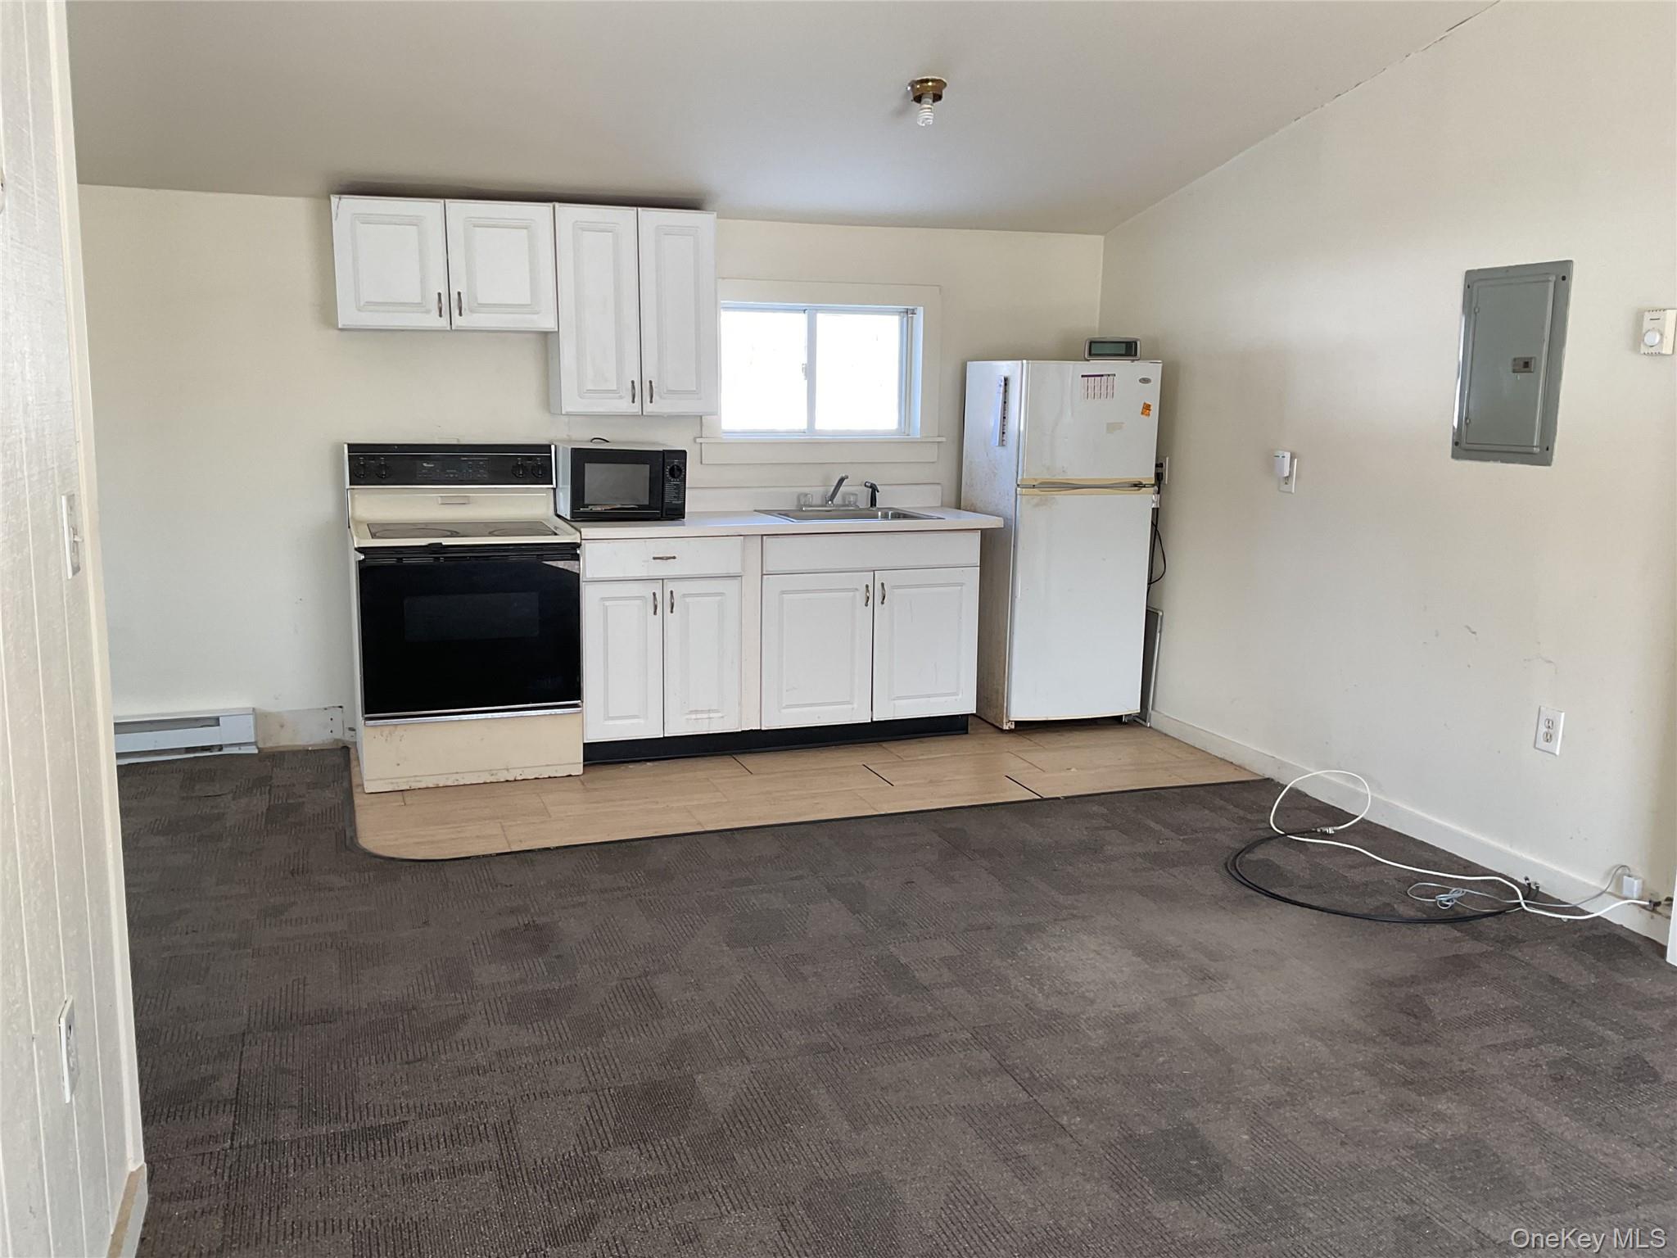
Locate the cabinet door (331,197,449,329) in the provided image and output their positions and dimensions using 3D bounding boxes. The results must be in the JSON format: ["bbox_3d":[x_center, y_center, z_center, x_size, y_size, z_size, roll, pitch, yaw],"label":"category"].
[{"bbox_3d":[-1.584,-1.294,4.987,0.382,0.455,0.020,-3,11,-19],"label":"cabinet door"}]

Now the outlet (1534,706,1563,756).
[{"bbox_3d":[2.038,0.291,4.033,0.007,0.124,0.079,-3,11,-19],"label":"outlet"}]

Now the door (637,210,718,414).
[{"bbox_3d":[-0.617,-1.213,5.426,0.302,0.762,0.030,-3,11,-19],"label":"door"}]

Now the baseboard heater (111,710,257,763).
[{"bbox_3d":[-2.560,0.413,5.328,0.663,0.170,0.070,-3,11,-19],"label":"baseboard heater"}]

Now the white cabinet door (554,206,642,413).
[{"bbox_3d":[-0.905,-1.198,5.327,0.304,0.762,0.030,-3,11,-19],"label":"white cabinet door"}]

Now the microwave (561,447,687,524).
[{"bbox_3d":[-0.840,-0.572,5.486,0.450,0.277,0.360,-2,10,-14],"label":"microwave"}]

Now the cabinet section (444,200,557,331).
[{"bbox_3d":[-1.235,-1.332,5.186,0.388,0.460,0.030,-3,11,-19],"label":"cabinet section"}]

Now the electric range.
[{"bbox_3d":[-1.391,-0.074,5.227,0.765,1.188,0.665,-3,11,-19],"label":"electric range"}]

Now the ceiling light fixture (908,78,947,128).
[{"bbox_3d":[0.285,-1.653,4.436,0.126,0.132,0.126,-3,-1,0],"label":"ceiling light fixture"}]

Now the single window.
[{"bbox_3d":[-0.075,-1.105,6.035,0.900,0.556,0.100,-3,11,-19],"label":"single window"}]

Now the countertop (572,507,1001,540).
[{"bbox_3d":[-0.235,-0.431,5.614,1.674,0.037,0.636,-3,11,-19],"label":"countertop"}]

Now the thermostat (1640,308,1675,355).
[{"bbox_3d":[2.129,-0.771,3.651,0.040,0.108,0.062,-3,11,-19],"label":"thermostat"}]

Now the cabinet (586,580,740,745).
[{"bbox_3d":[-0.740,0.071,5.558,0.605,0.610,0.520,-3,11,-19],"label":"cabinet"}]

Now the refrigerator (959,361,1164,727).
[{"bbox_3d":[0.937,-0.374,6.086,0.612,1.534,0.605,-3,10,-18],"label":"refrigerator"}]

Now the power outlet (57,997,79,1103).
[{"bbox_3d":[-1.070,0.585,1.954,0.008,0.115,0.072,-3,11,-19],"label":"power outlet"}]

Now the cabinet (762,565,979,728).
[{"bbox_3d":[0.043,0.025,5.809,0.910,0.608,0.590,-3,11,-19],"label":"cabinet"}]

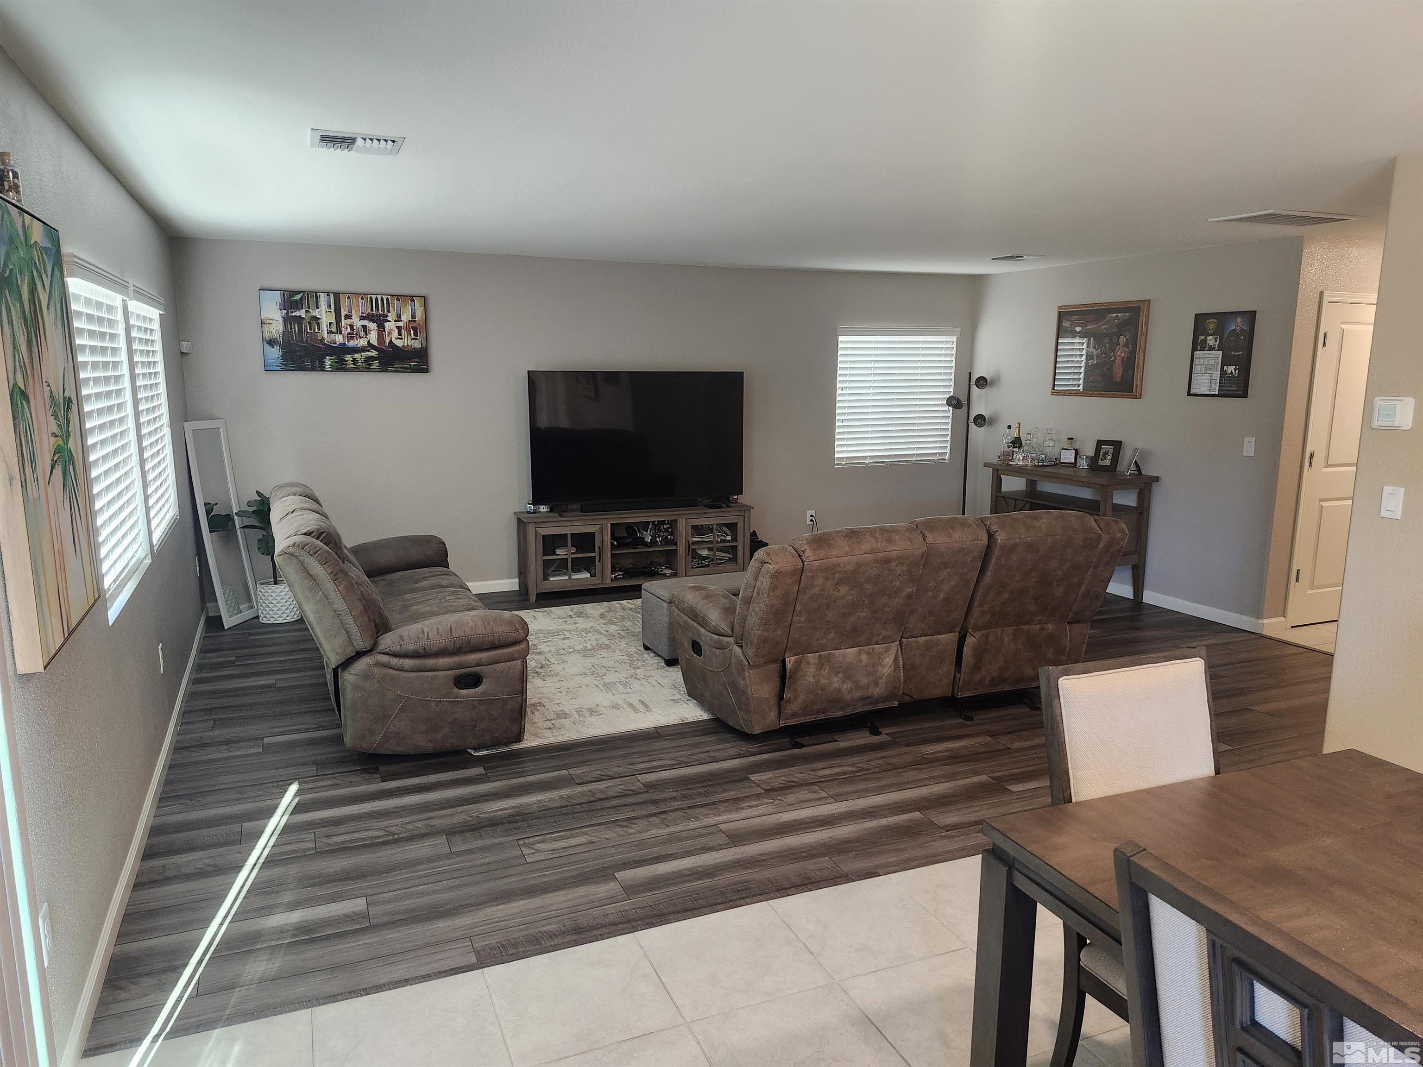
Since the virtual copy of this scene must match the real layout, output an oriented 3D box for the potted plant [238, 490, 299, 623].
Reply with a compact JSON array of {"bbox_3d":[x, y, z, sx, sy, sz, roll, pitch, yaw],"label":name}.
[{"bbox_3d":[-2.838,0.140,6.190,0.450,0.880,0.400,-4,11,-24],"label":"potted plant"}]

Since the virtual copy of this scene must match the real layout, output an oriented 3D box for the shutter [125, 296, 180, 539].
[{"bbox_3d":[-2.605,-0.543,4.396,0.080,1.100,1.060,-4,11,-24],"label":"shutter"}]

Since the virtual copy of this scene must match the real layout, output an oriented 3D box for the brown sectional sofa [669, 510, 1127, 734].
[{"bbox_3d":[0.960,0.351,4.782,2.130,0.970,0.970,-4,11,-24],"label":"brown sectional sofa"}]

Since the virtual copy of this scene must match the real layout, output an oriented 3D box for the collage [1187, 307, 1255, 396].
[{"bbox_3d":[3.263,-1.147,6.070,0.025,0.551,0.460,-4,11,-23],"label":"collage"}]

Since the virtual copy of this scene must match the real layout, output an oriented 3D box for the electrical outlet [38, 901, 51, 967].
[{"bbox_3d":[-1.435,0.863,2.045,0.006,0.116,0.072,-4,11,-23],"label":"electrical outlet"}]

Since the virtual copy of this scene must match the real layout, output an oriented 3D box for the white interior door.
[{"bbox_3d":[4.094,-0.459,6.106,0.860,2.100,0.070,-4,11,-24],"label":"white interior door"}]

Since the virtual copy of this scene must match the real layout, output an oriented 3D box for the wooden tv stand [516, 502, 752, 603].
[{"bbox_3d":[-0.548,0.117,7.070,1.751,0.574,0.412,-4,11,-23],"label":"wooden tv stand"}]

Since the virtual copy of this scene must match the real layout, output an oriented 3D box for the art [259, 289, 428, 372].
[{"bbox_3d":[-2.435,-1.342,6.328,1.030,0.523,0.035,-4,11,-24],"label":"art"}]

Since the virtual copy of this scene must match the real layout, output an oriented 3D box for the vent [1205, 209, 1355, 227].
[{"bbox_3d":[2.875,-1.569,4.725,0.544,0.017,0.404,-4,11,-23],"label":"vent"}]

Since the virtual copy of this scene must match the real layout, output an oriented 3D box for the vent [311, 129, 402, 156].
[{"bbox_3d":[-1.244,-1.370,3.324,0.300,0.025,0.300,-4,11,-24],"label":"vent"}]

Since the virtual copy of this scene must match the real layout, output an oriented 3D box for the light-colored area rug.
[{"bbox_3d":[-0.100,0.654,5.679,3.050,0.012,2.349,-4,11,-23],"label":"light-colored area rug"}]

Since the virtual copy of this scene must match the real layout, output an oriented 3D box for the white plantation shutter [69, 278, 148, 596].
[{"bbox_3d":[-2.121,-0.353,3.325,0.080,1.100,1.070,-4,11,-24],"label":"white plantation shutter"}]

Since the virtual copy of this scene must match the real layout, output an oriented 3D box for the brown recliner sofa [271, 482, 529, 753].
[{"bbox_3d":[-1.668,0.306,4.817,0.966,0.970,2.143,-4,11,-23],"label":"brown recliner sofa"}]

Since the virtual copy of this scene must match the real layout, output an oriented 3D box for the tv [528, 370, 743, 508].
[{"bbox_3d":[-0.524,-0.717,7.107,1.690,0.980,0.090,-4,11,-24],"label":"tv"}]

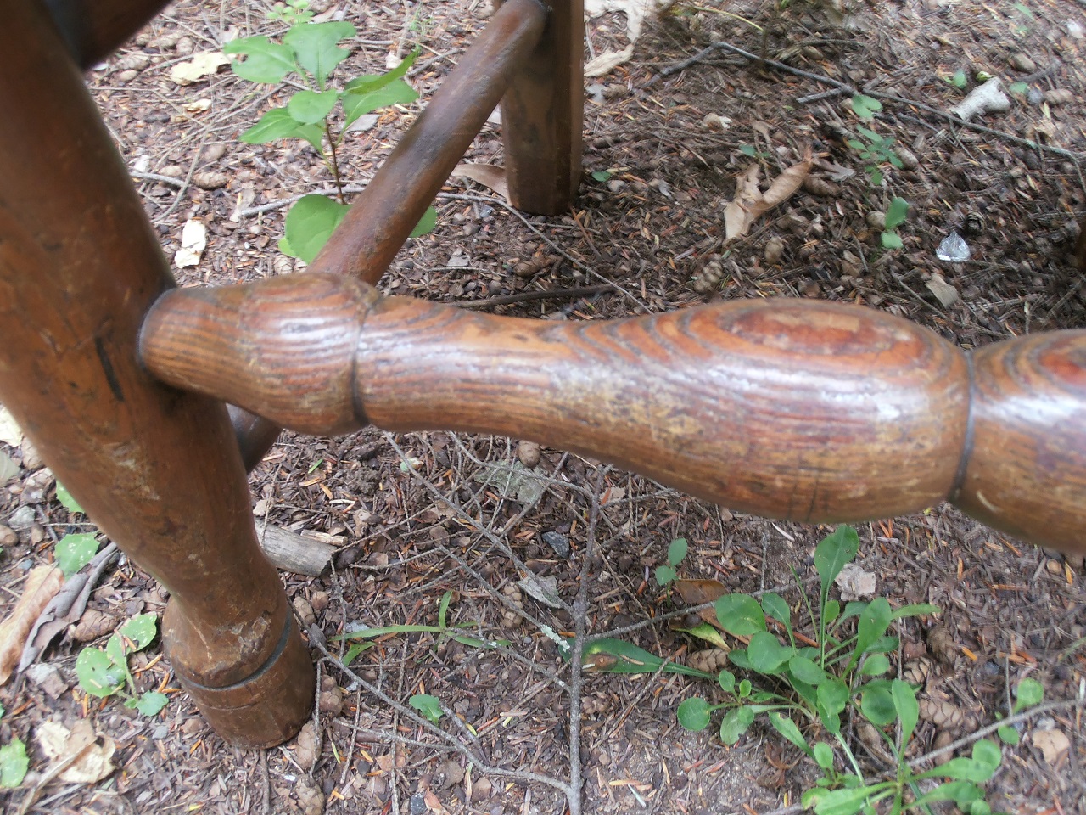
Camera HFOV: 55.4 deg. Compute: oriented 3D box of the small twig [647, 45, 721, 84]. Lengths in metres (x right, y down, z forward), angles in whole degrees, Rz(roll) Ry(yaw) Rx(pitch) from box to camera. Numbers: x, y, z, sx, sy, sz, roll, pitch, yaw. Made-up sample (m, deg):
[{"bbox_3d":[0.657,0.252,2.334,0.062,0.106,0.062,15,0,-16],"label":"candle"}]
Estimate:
[{"bbox_3d":[0.107,-0.261,0.789,0.007,0.006,0.082,35,55,29],"label":"small twig"}]

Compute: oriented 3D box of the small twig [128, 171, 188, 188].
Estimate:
[{"bbox_3d":[-0.253,-0.150,0.677,0.049,0.006,0.006,13,45,13],"label":"small twig"}]

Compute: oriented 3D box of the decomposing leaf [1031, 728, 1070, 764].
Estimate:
[{"bbox_3d":[0.200,0.132,0.406,0.012,0.004,0.013,-13,49,-11],"label":"decomposing leaf"}]

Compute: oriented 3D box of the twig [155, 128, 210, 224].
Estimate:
[{"bbox_3d":[-0.223,-0.150,0.662,0.013,0.006,0.104,5,48,5],"label":"twig"}]

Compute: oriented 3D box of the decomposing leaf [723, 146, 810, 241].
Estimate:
[{"bbox_3d":[0.142,-0.134,0.659,0.040,0.019,0.106,27,52,24],"label":"decomposing leaf"}]

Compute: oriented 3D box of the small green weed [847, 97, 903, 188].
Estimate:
[{"bbox_3d":[0.214,-0.174,0.677,0.037,0.038,0.083,0,44,0],"label":"small green weed"}]

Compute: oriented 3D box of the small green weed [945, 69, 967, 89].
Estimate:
[{"bbox_3d":[0.294,-0.233,0.733,0.015,0.013,0.011,22,51,19],"label":"small green weed"}]

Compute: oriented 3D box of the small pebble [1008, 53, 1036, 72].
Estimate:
[{"bbox_3d":[0.347,-0.250,0.750,0.019,0.011,0.013,31,54,25],"label":"small pebble"}]

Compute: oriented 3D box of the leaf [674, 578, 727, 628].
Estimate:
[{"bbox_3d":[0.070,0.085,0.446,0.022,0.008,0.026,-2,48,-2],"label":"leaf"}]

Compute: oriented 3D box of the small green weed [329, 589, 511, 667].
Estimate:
[{"bbox_3d":[-0.048,0.091,0.418,0.070,0.018,0.028,0,44,0],"label":"small green weed"}]

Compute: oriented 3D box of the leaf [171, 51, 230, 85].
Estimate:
[{"bbox_3d":[-0.262,-0.259,0.785,0.046,0.012,0.032,-26,50,-24],"label":"leaf"}]

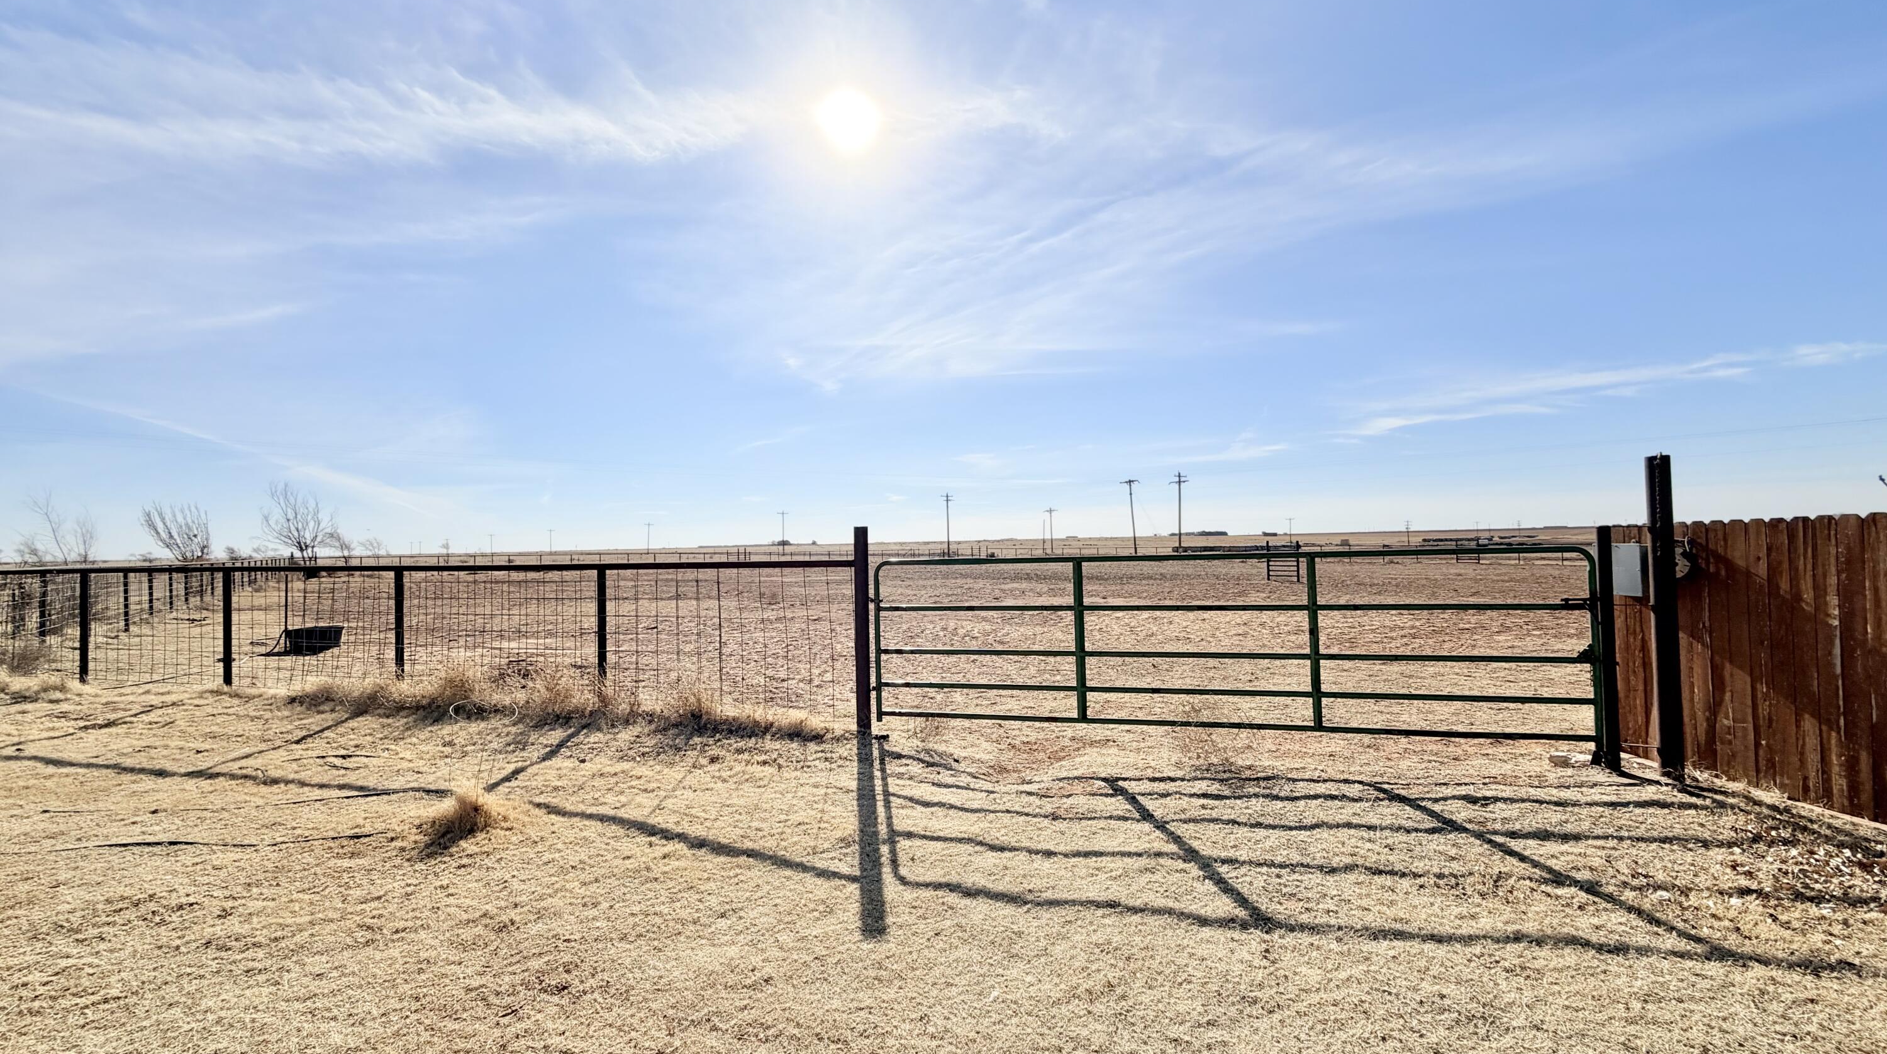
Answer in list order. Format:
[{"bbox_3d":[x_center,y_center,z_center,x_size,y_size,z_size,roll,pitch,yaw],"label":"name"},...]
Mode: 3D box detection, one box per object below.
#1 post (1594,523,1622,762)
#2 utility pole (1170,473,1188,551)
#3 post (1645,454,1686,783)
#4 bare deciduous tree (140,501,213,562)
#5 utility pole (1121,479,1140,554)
[{"bbox_3d":[4.291,0.784,4.920,0.078,1.570,0.078,-2,-1,14],"label":"post"},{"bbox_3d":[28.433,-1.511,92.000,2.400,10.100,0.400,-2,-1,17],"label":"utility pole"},{"bbox_3d":[4.463,0.570,4.720,0.117,2.000,0.117,-2,-1,14],"label":"post"},{"bbox_3d":[-34.217,0.887,34.000,2.500,3.900,2.600,-3,-2,45],"label":"bare deciduous tree"},{"bbox_3d":[22.165,-1.043,90.000,2.400,9.200,0.350,-4,-1,14],"label":"utility pole"}]

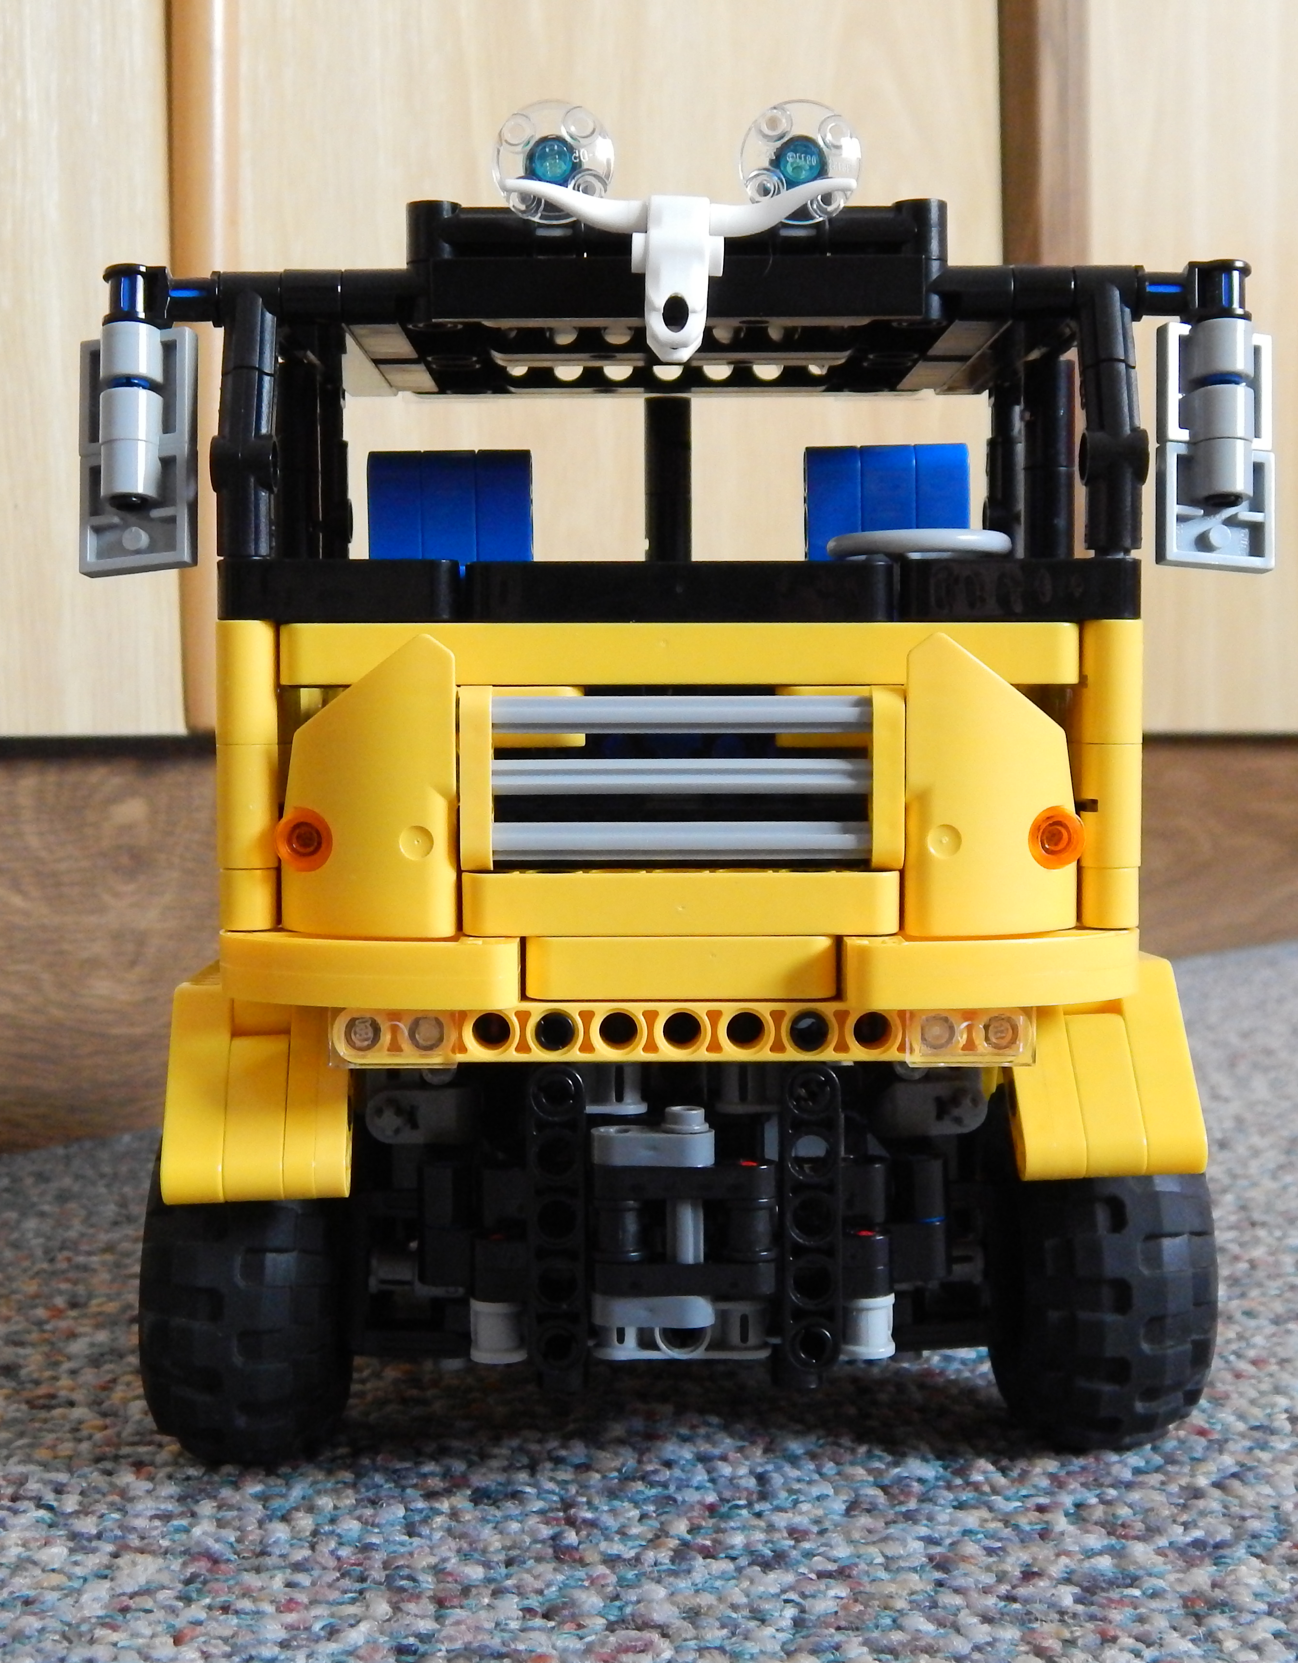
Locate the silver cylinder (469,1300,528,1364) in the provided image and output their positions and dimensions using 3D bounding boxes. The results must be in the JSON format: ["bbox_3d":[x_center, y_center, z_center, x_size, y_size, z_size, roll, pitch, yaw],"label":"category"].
[{"bbox_3d":[-0.020,0.065,0.318,0.007,0.008,0.007,0,3,0],"label":"silver cylinder"}]

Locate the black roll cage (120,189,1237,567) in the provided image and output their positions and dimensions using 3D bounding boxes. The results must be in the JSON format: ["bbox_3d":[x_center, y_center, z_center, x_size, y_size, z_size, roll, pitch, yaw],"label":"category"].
[{"bbox_3d":[0.003,-0.060,0.364,0.149,0.048,0.100,0,3,0],"label":"black roll cage"}]

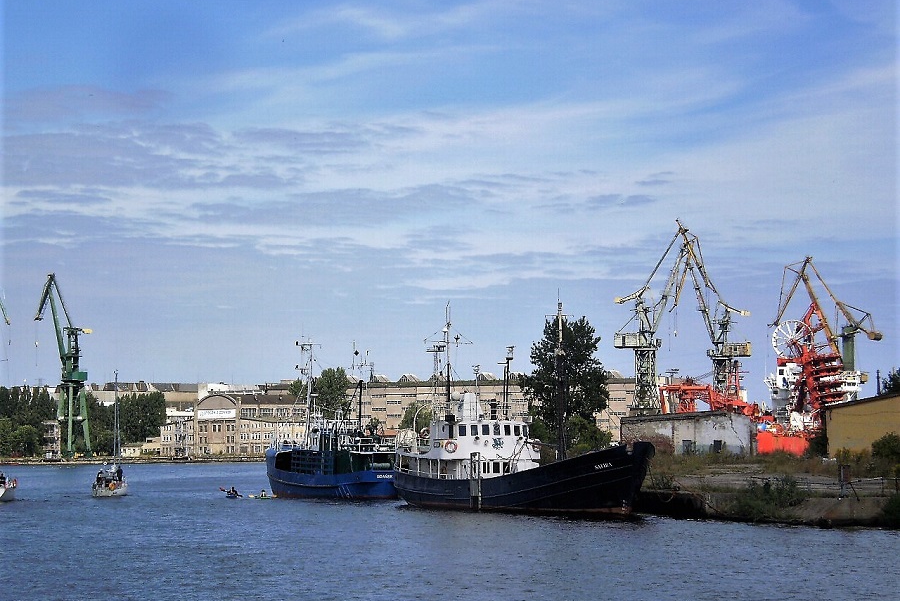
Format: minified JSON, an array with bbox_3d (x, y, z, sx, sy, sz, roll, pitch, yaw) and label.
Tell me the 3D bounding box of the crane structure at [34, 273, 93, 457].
[{"bbox_3d":[-114.080,19.260,660.000,18.500,54.500,9.500,-3,-5,32],"label":"crane structure"}]

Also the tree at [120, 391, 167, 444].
[{"bbox_3d":[-95.950,38.660,700.000,14.200,20.300,13.000,0,-4,0],"label":"tree"}]

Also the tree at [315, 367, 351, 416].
[{"bbox_3d":[-38.360,36.400,730.000,11.800,29.000,11.800,0,-4,0],"label":"tree"}]

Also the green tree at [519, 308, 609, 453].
[{"bbox_3d":[12.940,10.090,255.000,10.300,17.200,10.300,0,-4,0],"label":"green tree"}]

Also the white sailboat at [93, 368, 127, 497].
[{"bbox_3d":[-30.060,11.840,198.000,3.000,11.100,9.400,0,-4,1],"label":"white sailboat"}]

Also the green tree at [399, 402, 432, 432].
[{"bbox_3d":[-7.410,27.690,480.000,7.300,12.000,7.300,0,-4,0],"label":"green tree"}]

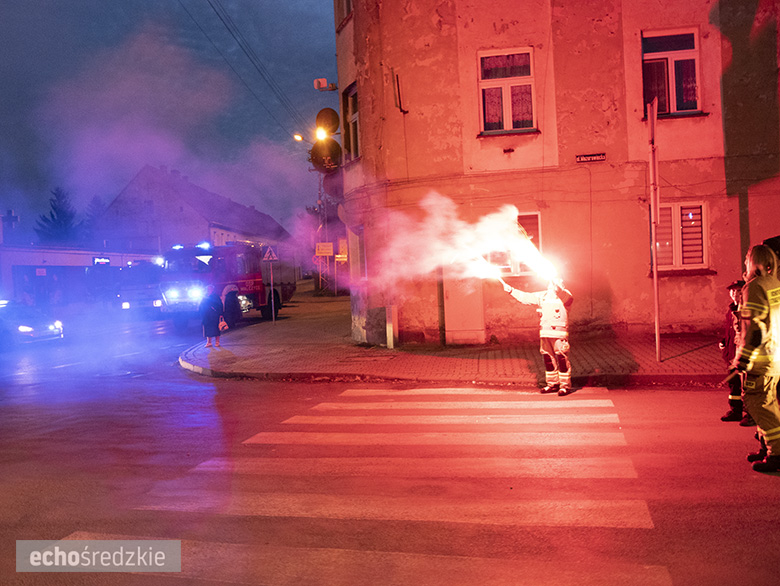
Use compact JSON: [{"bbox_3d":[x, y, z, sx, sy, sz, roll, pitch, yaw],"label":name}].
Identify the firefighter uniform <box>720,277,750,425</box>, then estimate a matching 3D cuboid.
[{"bbox_3d":[4.189,0.649,7.522,0.440,1.640,0.470,-3,2,-28],"label":"firefighter uniform"}]

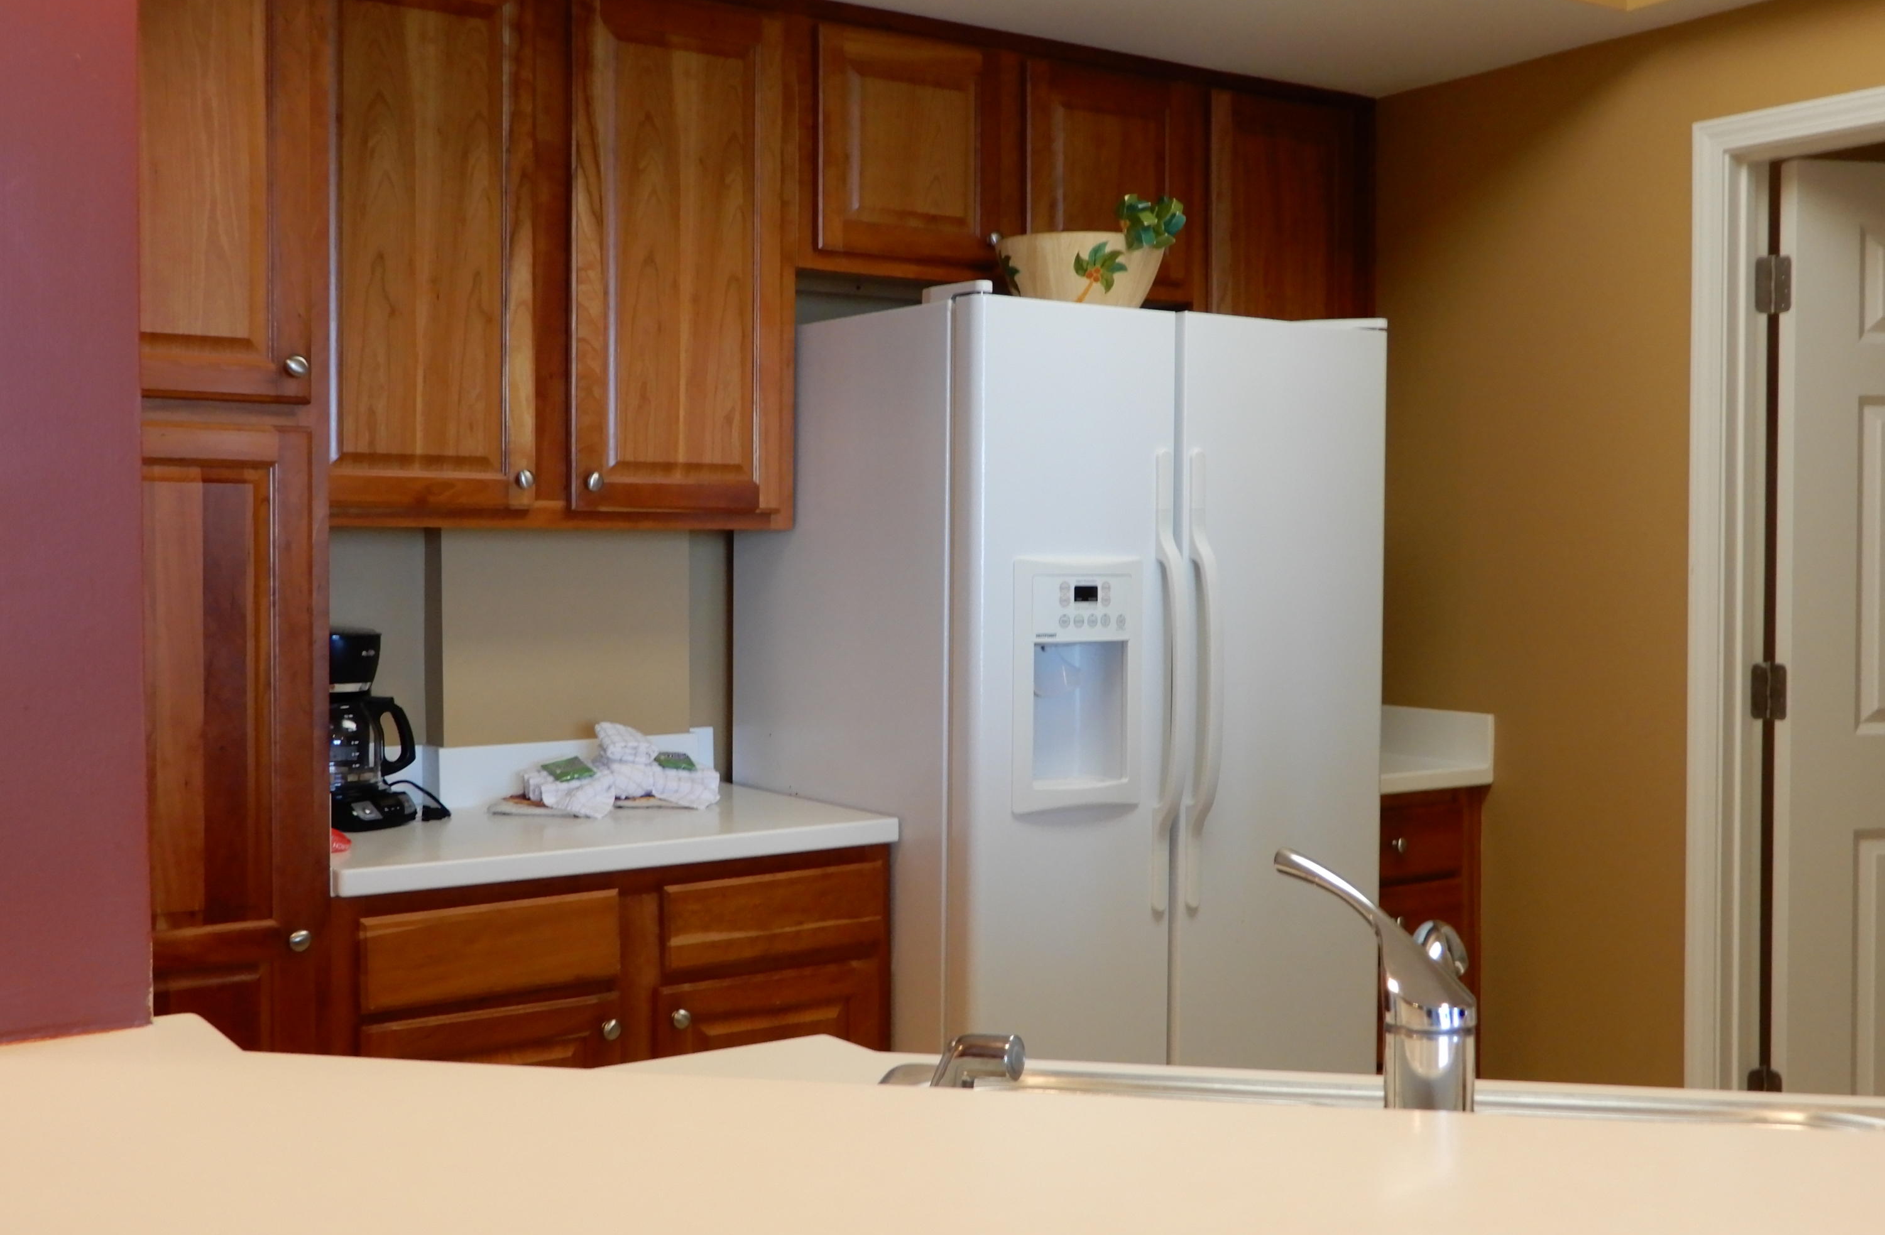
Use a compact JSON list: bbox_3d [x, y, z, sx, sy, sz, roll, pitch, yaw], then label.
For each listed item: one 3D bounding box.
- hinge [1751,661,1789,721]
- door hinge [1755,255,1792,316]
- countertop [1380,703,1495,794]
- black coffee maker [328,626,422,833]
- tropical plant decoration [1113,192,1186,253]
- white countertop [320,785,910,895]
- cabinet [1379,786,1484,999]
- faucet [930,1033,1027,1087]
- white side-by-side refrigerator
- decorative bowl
[{"bbox_3d":[1.486,0.131,3.715,0.068,0.102,0.035,1,2,22],"label":"hinge"},{"bbox_3d":[1.484,-0.596,3.694,0.068,0.102,0.035,1,2,22],"label":"door hinge"},{"bbox_3d":[0.726,0.255,4.208,0.470,0.141,0.648,-1,2,-35],"label":"countertop"},{"bbox_3d":[-0.959,0.172,3.217,0.240,0.298,0.190,1,2,20],"label":"black coffee maker"},{"bbox_3d":[0.364,-0.690,3.618,0.124,0.102,0.085,0,2,6],"label":"tropical plant decoration"},{"bbox_3d":[-0.617,0.338,3.279,0.902,0.040,0.648,-1,2,-35],"label":"white countertop"},{"bbox_3d":[0.719,0.765,4.221,0.435,0.875,0.625,-1,2,-35],"label":"cabinet"},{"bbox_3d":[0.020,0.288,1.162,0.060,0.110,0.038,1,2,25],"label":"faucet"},{"bbox_3d":[0.218,0.349,3.696,0.908,1.740,0.795,-1,2,-35],"label":"white side-by-side refrigerator"},{"bbox_3d":[0.236,-0.569,3.545,0.286,0.140,0.286,0,2,4],"label":"decorative bowl"}]

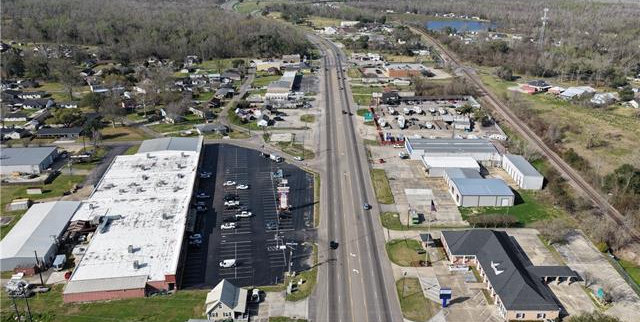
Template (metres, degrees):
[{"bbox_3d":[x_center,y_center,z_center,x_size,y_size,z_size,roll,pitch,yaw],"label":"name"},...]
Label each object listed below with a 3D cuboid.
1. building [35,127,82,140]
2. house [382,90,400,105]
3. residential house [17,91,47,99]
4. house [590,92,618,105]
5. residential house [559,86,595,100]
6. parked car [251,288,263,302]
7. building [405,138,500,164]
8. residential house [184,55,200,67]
[{"bbox_3d":[-159.500,-18.250,307.150,26.000,5.000,12.500,-1,21,-4],"label":"building"},{"bbox_3d":[56.580,-48.750,390.940,12.500,5.000,20.000,2,21,5],"label":"house"},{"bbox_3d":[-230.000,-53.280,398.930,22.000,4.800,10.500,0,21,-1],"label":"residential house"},{"bbox_3d":[229.690,-49.510,402.920,23.000,4.600,12.500,-14,25,-32],"label":"house"},{"bbox_3d":[209.110,-54.550,407.130,26.000,6.000,14.000,-16,26,-37],"label":"residential house"},{"bbox_3d":[-20.560,43.240,160.600,2.000,1.800,5.200,0,21,0],"label":"parked car"},{"bbox_3d":[75.838,-6.968,287.275,48.500,5.500,23.000,1,21,1],"label":"building"},{"bbox_3d":[-141.916,-110.611,553.964,14.000,8.500,14.000,0,21,0],"label":"residential house"}]

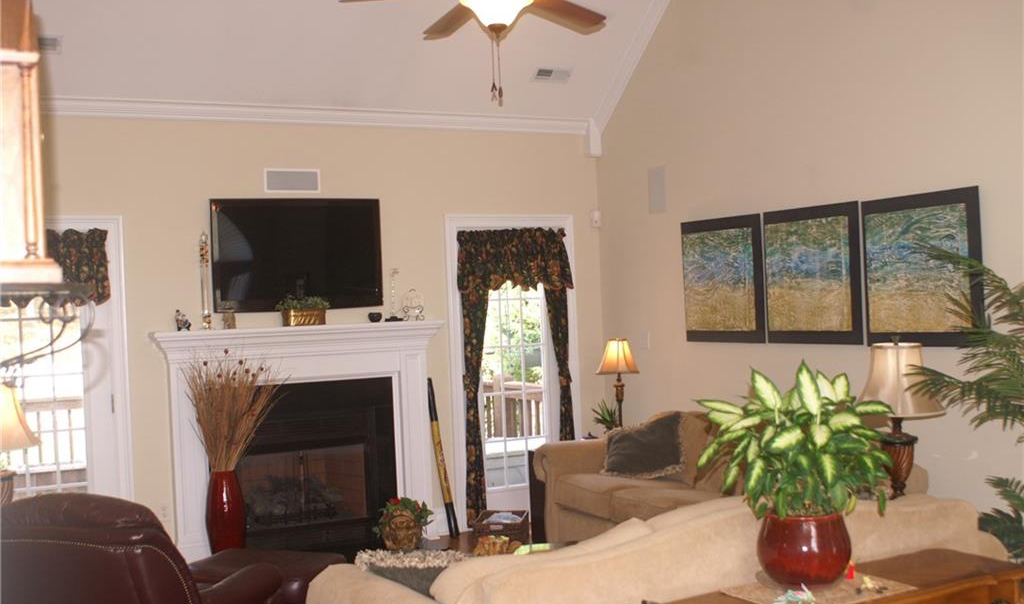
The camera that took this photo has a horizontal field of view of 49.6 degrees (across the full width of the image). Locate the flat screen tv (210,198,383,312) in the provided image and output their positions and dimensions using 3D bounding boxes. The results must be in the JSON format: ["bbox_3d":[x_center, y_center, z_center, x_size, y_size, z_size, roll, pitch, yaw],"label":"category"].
[{"bbox_3d":[-1.340,-0.294,6.946,1.075,0.690,0.080,-2,0,-26],"label":"flat screen tv"}]

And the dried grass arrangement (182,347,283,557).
[{"bbox_3d":[-1.635,0.935,6.514,0.580,1.320,0.520,-2,0,-26],"label":"dried grass arrangement"}]

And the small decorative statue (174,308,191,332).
[{"bbox_3d":[-1.945,0.106,6.543,0.080,0.138,0.075,-2,0,-21],"label":"small decorative statue"}]

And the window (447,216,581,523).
[{"bbox_3d":[0.058,0.453,7.661,1.000,2.100,0.100,-2,0,-26],"label":"window"}]

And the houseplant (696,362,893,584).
[{"bbox_3d":[0.810,0.470,3.170,0.540,0.635,0.510,-2,0,-26],"label":"houseplant"}]

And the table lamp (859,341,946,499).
[{"bbox_3d":[1.631,0.500,4.688,0.370,0.720,0.370,-2,0,-26],"label":"table lamp"}]

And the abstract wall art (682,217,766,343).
[{"bbox_3d":[1.270,-0.129,6.731,0.030,0.747,0.765,-2,0,-26],"label":"abstract wall art"}]

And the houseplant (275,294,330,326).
[{"bbox_3d":[-1.293,0.056,6.869,0.320,0.190,0.170,-2,0,-26],"label":"houseplant"}]

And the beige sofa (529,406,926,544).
[{"bbox_3d":[1.078,1.068,6.021,0.930,0.870,2.380,-2,0,-26],"label":"beige sofa"}]

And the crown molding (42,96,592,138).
[{"bbox_3d":[-1.116,-1.171,7.065,3.700,0.090,0.080,-2,0,-26],"label":"crown molding"}]

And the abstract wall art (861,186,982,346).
[{"bbox_3d":[1.923,-0.150,5.216,0.035,0.712,0.710,-2,0,-26],"label":"abstract wall art"}]

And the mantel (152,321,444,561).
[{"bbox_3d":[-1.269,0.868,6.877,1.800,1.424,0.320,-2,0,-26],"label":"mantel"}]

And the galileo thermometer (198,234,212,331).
[{"bbox_3d":[-1.830,-0.126,6.617,0.060,0.590,0.060,-2,0,-26],"label":"galileo thermometer"}]

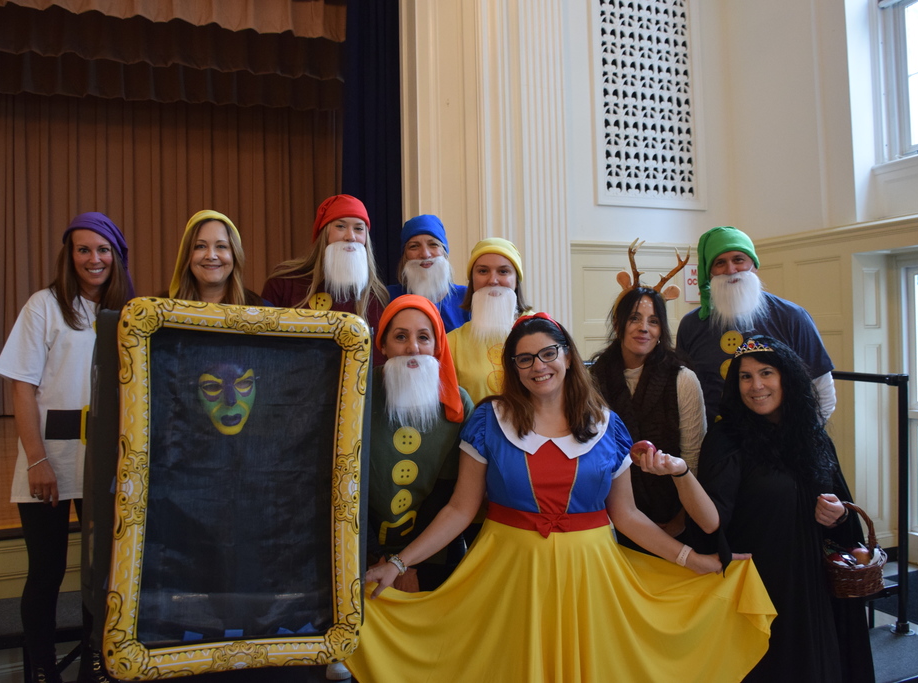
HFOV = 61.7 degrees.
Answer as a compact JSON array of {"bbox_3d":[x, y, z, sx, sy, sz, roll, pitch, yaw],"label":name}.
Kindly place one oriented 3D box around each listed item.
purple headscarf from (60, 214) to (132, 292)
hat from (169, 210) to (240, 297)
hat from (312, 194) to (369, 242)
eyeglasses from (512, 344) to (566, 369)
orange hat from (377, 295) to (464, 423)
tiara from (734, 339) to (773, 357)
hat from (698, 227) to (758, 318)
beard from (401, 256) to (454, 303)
[{"bbox_3d":[-1.244,-0.290,2.650,0.230,0.315,0.240,-3,0,-28],"label":"purple headscarf"},{"bbox_3d":[-0.848,-0.280,2.560,0.222,0.315,0.230,-1,0,-18],"label":"hat"},{"bbox_3d":[-0.401,-0.420,2.620,0.200,0.165,0.235,3,-1,-15],"label":"hat"},{"bbox_3d":[0.226,0.039,2.148,0.138,0.047,0.140,-12,0,13],"label":"eyeglasses"},{"bbox_3d":[-0.113,0.053,2.260,0.250,0.370,0.250,1,0,-9],"label":"orange hat"},{"bbox_3d":[0.863,0.018,2.250,0.110,0.047,0.055,-10,-5,18],"label":"tiara"},{"bbox_3d":[0.930,-0.235,2.650,0.210,0.315,0.240,-5,0,19],"label":"hat"},{"bbox_3d":[-0.102,-0.195,2.500,0.165,0.165,0.100,-3,-1,-7],"label":"beard"}]

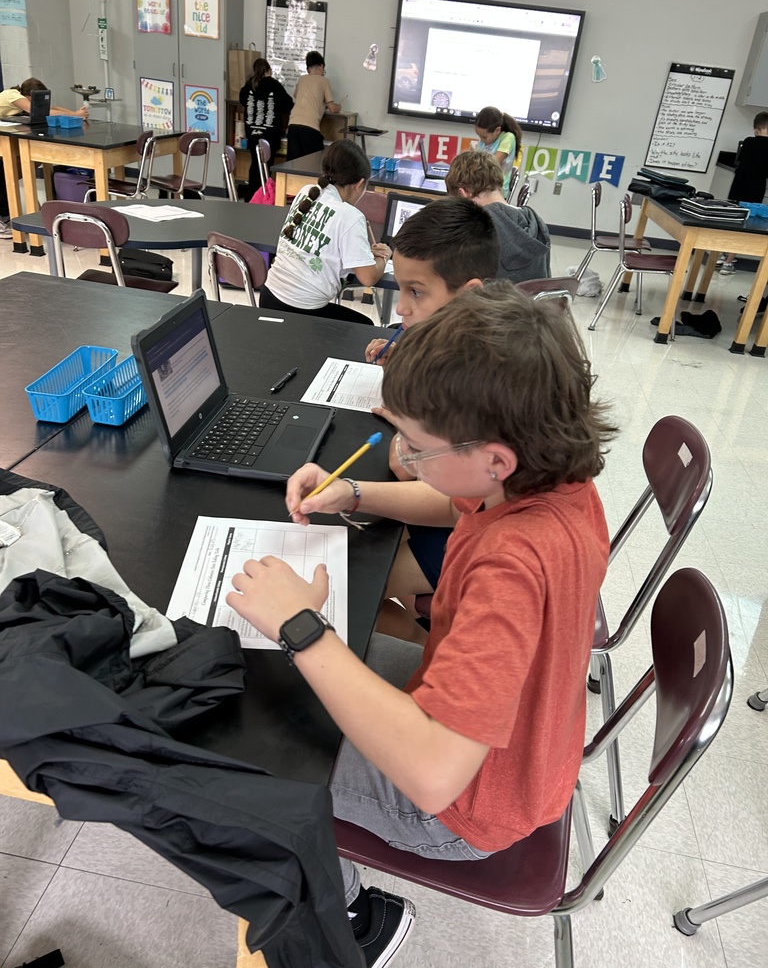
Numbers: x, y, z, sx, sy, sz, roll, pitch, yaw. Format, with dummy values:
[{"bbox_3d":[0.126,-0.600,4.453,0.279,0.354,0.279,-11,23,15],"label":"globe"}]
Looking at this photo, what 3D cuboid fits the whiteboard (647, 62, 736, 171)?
[{"bbox_3d":[3.034,-3.616,7.644,0.610,0.930,0.030,10,28,5],"label":"whiteboard"}]

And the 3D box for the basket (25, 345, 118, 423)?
[{"bbox_3d":[-0.576,-0.188,1.442,0.081,0.059,0.261,7,28,0],"label":"basket"}]

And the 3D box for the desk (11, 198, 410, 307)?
[{"bbox_3d":[-0.438,-0.723,3.334,1.840,0.709,1.160,10,28,5],"label":"desk"}]

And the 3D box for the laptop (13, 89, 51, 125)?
[{"bbox_3d":[-2.635,-2.790,5.677,0.228,0.222,0.295,7,28,0],"label":"laptop"}]

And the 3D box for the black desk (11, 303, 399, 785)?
[{"bbox_3d":[-0.271,0.240,1.549,0.615,0.747,1.510,10,28,6],"label":"black desk"}]

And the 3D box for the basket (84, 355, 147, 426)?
[{"bbox_3d":[-0.477,-0.185,1.460,0.080,0.058,0.261,9,28,5],"label":"basket"}]

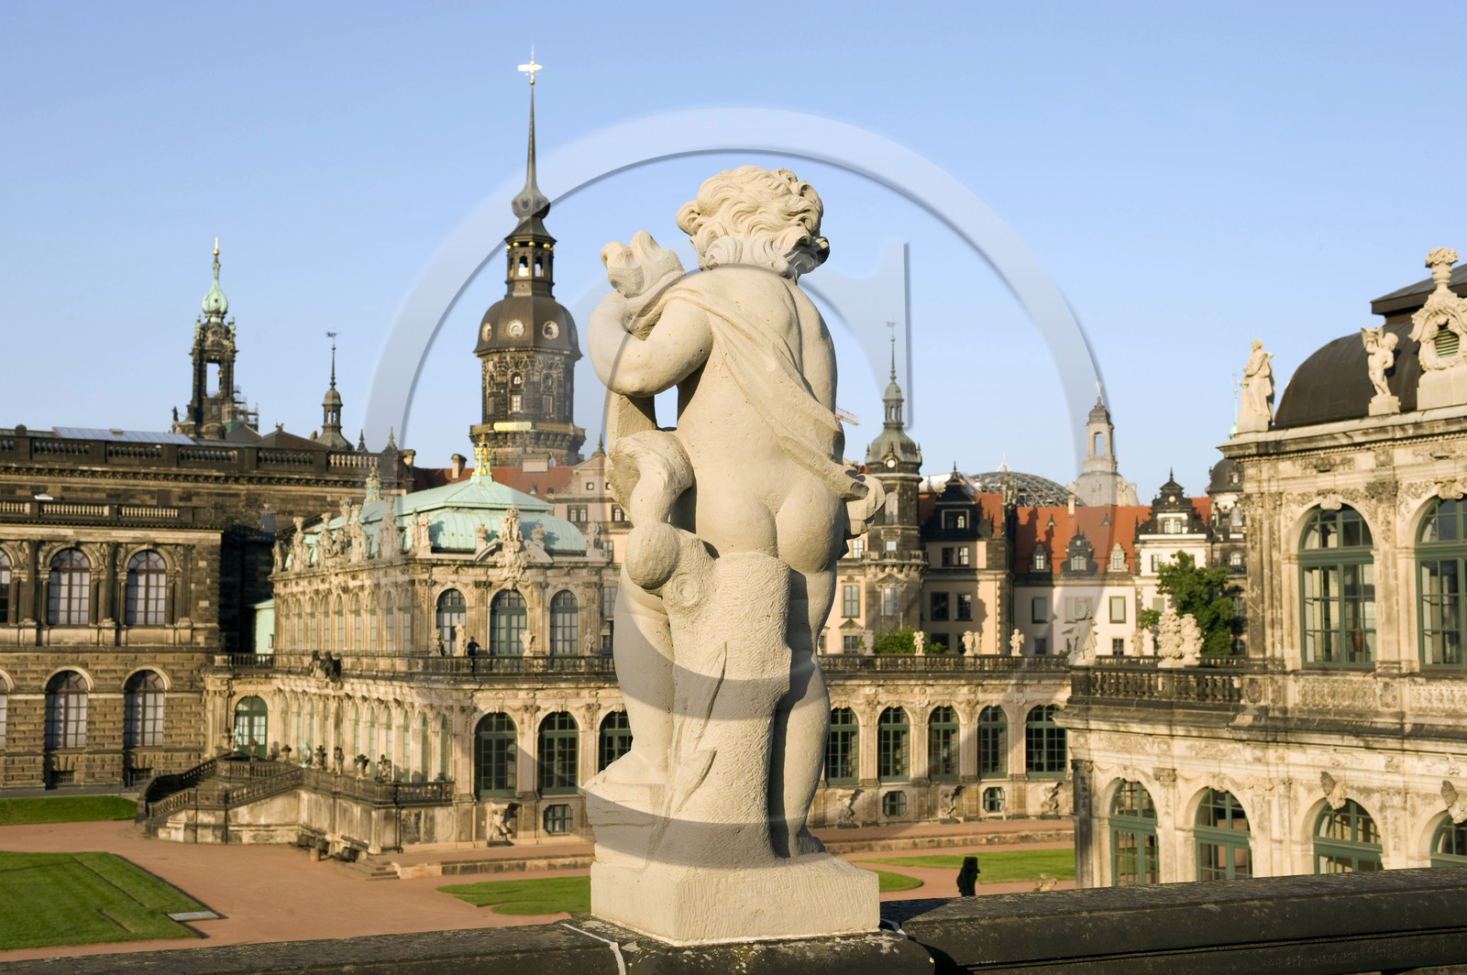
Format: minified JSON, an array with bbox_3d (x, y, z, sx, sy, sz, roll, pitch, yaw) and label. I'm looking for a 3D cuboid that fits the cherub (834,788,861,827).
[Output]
[{"bbox_3d":[6.027,16.928,96.746,1.300,2.124,0.700,3,-6,-29],"label":"cherub"}]

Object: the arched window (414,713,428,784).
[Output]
[{"bbox_3d":[-15.010,12.710,87.940,0.280,3.700,1.850,3,-6,-28],"label":"arched window"}]

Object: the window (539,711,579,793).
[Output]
[{"bbox_3d":[-8.439,13.036,89.562,2.116,4.070,0.400,3,-6,-27],"label":"window"}]

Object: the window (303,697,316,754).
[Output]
[{"bbox_3d":[-24.760,14.180,107.180,0.300,3.800,1.900,3,-6,-28],"label":"window"}]

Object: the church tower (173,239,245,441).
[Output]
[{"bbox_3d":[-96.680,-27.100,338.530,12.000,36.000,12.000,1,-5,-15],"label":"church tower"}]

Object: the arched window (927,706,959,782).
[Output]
[{"bbox_3d":[11.468,14.075,100.658,2.119,4.232,0.420,3,-6,-29],"label":"arched window"}]

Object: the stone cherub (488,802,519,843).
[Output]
[{"bbox_3d":[-11.025,15.957,87.144,1.300,2.021,0.700,3,-6,-29],"label":"stone cherub"}]

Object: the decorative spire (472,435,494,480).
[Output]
[{"bbox_3d":[-12.900,-1.540,94.470,1.000,2.250,1.000,3,-6,-28],"label":"decorative spire"}]

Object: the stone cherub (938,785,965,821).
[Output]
[{"bbox_3d":[11.889,17.255,100.048,1.300,2.072,0.700,3,-6,-29],"label":"stone cherub"}]

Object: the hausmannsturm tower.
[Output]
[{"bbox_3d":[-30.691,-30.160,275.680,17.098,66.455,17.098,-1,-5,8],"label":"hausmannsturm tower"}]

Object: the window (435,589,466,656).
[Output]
[{"bbox_3d":[-14.515,6.888,93.711,1.556,3.385,0.400,3,-6,-27],"label":"window"}]

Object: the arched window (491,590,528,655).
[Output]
[{"bbox_3d":[-11.100,6.950,90.740,1.900,3.600,0.350,3,-6,-28],"label":"arched window"}]

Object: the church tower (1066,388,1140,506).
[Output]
[{"bbox_3d":[113.480,-11.700,566.831,23.500,38.000,23.500,-1,-5,11],"label":"church tower"}]

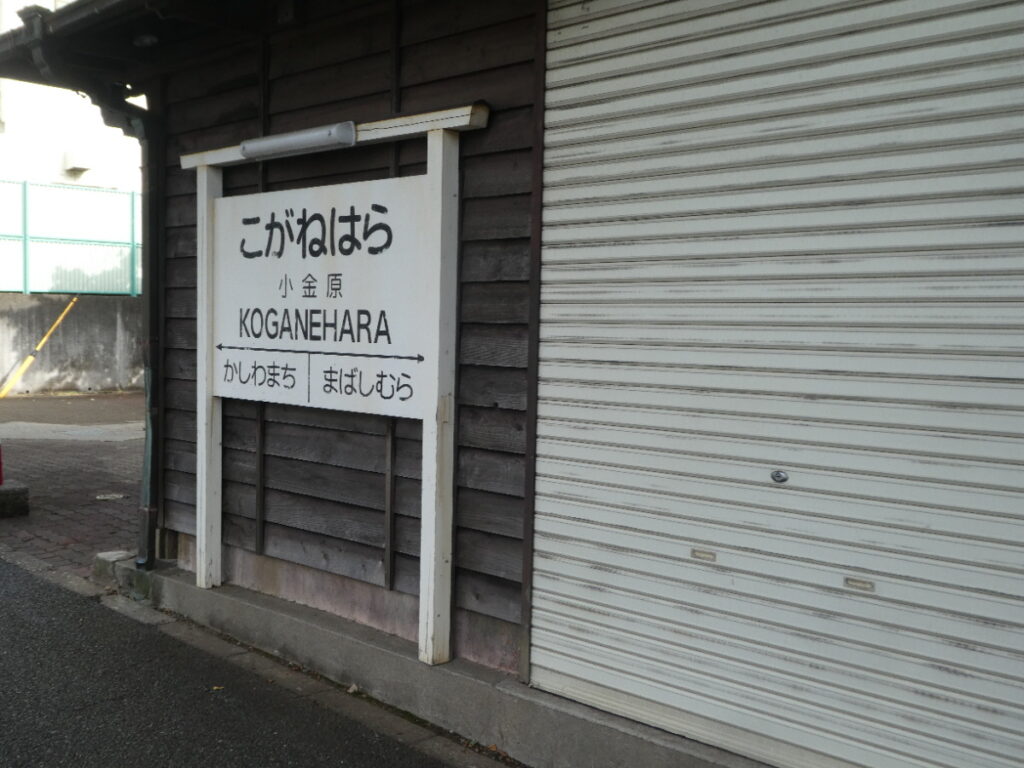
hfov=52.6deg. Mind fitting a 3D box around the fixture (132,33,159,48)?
[{"bbox_3d":[-1.831,-1.714,5.174,0.125,0.050,0.125,4,4,41],"label":"fixture"}]

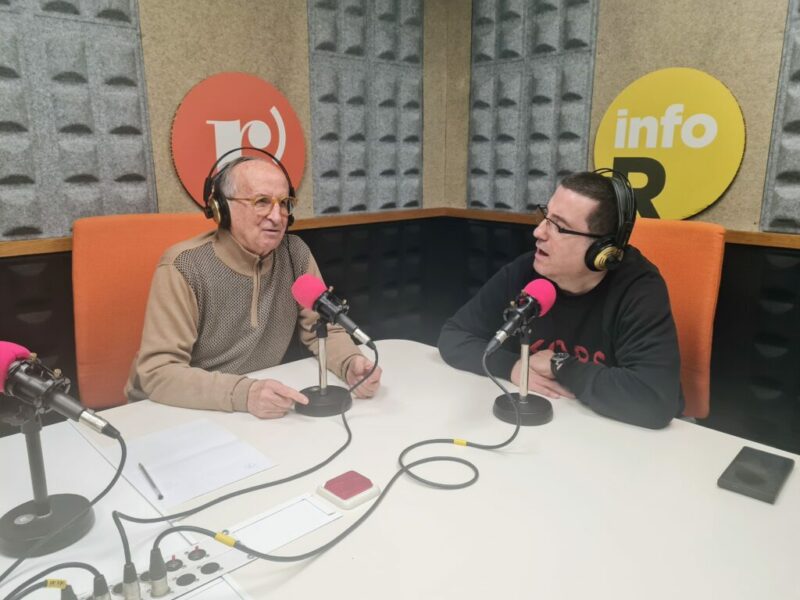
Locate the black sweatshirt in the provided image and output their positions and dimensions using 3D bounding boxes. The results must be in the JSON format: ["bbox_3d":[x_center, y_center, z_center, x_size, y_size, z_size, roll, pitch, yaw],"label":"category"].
[{"bbox_3d":[0.435,0.112,1.550,0.630,0.540,0.440,12,18,42],"label":"black sweatshirt"}]

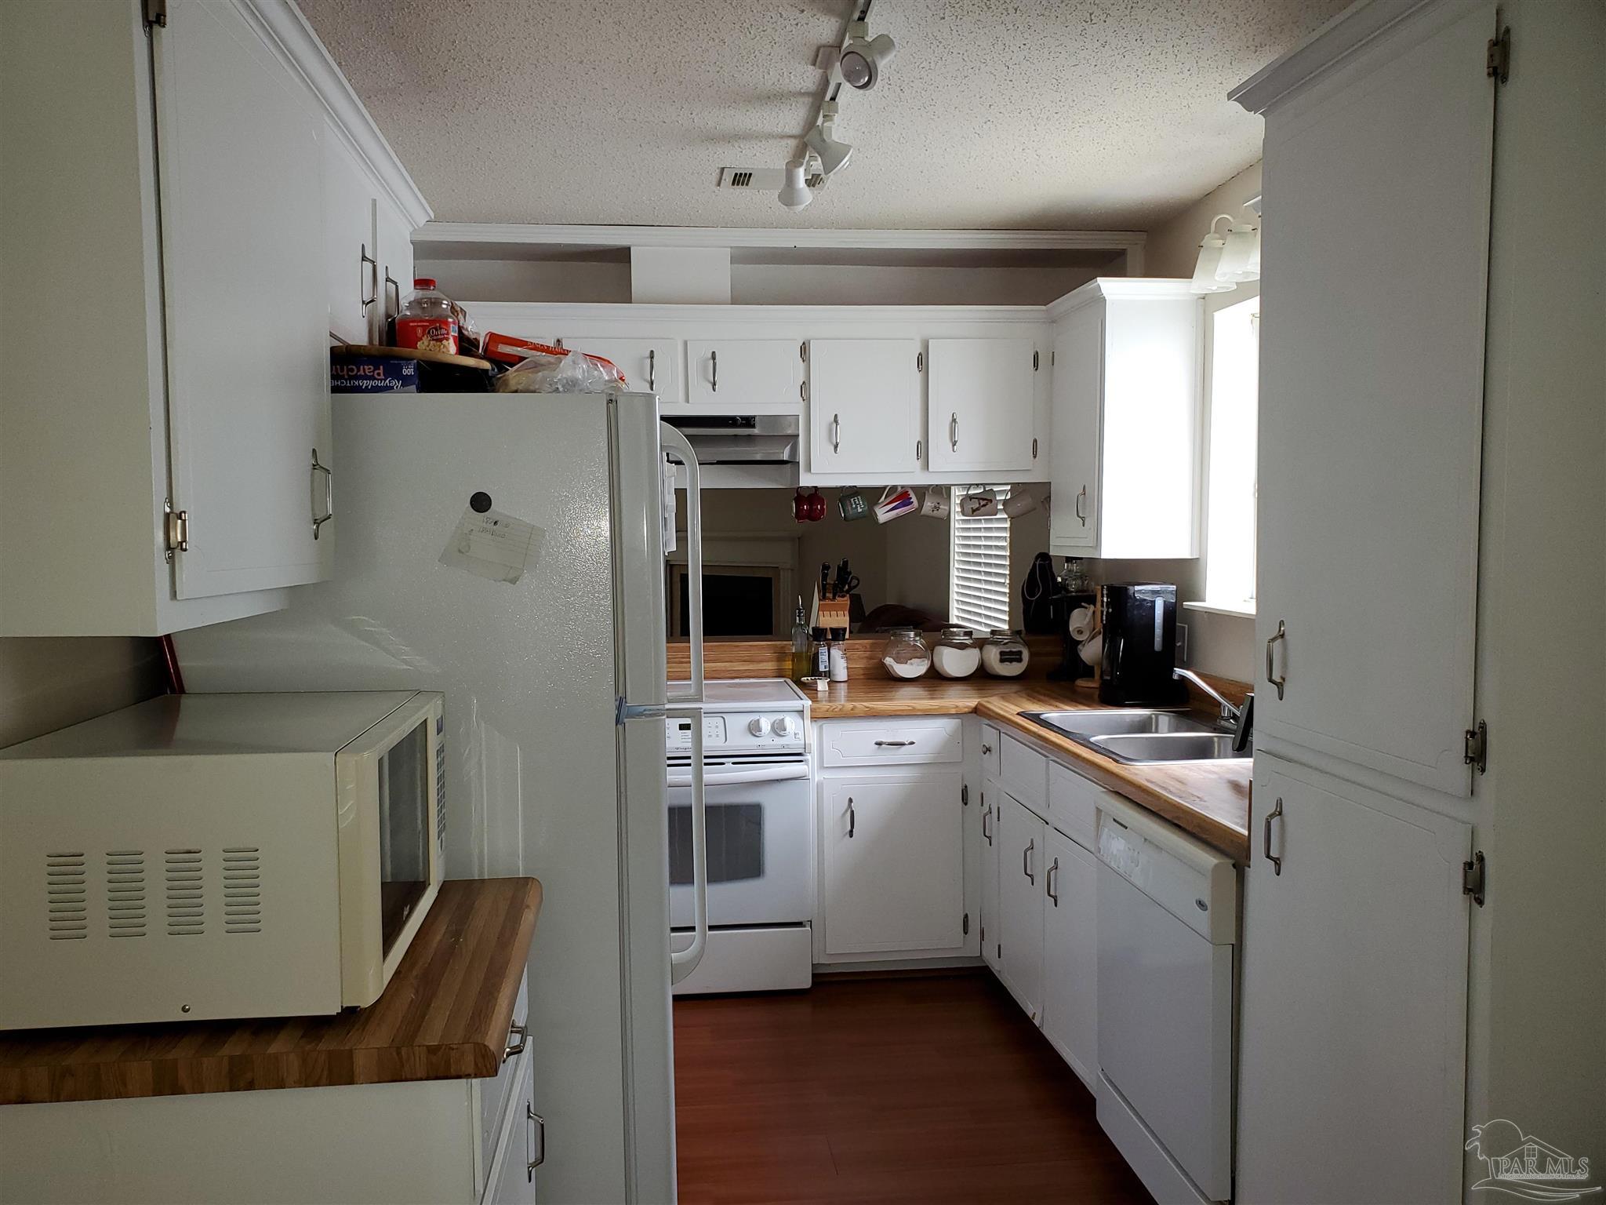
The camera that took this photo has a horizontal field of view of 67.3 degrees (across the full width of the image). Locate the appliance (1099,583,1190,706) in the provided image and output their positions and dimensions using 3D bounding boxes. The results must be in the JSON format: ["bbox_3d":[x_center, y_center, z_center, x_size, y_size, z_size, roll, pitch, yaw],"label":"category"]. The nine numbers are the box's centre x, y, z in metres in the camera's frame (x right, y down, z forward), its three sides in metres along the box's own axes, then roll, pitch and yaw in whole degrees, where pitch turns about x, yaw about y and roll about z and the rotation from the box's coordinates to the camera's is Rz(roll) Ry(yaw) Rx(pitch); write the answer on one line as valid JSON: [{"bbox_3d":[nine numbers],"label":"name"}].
[{"bbox_3d":[1.047,0.124,3.725,0.235,0.352,0.190,-2,4,-16],"label":"appliance"}]

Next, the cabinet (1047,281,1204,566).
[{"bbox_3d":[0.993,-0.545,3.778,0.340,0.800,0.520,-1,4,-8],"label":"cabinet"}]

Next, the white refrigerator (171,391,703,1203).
[{"bbox_3d":[-0.610,0.491,2.291,0.805,1.673,0.765,-1,4,-8],"label":"white refrigerator"}]

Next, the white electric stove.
[{"bbox_3d":[-0.379,0.756,3.983,0.758,0.928,0.640,-1,4,-8],"label":"white electric stove"}]

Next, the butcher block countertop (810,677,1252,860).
[{"bbox_3d":[0.677,0.362,3.251,1.147,0.050,2.310,-1,4,-8],"label":"butcher block countertop"}]

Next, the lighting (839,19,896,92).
[{"bbox_3d":[0.109,-1.028,2.288,0.130,0.150,0.105,-4,5,-45],"label":"lighting"}]

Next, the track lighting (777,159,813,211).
[{"bbox_3d":[-0.013,-1.083,3.131,0.098,0.138,0.120,-1,4,-8],"label":"track lighting"}]

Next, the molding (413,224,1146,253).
[{"bbox_3d":[-0.062,-1.178,3.892,2.420,0.068,0.060,-1,4,-8],"label":"molding"}]

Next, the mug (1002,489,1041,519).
[{"bbox_3d":[0.724,-0.337,4.048,0.098,0.113,0.085,-26,0,0],"label":"mug"}]

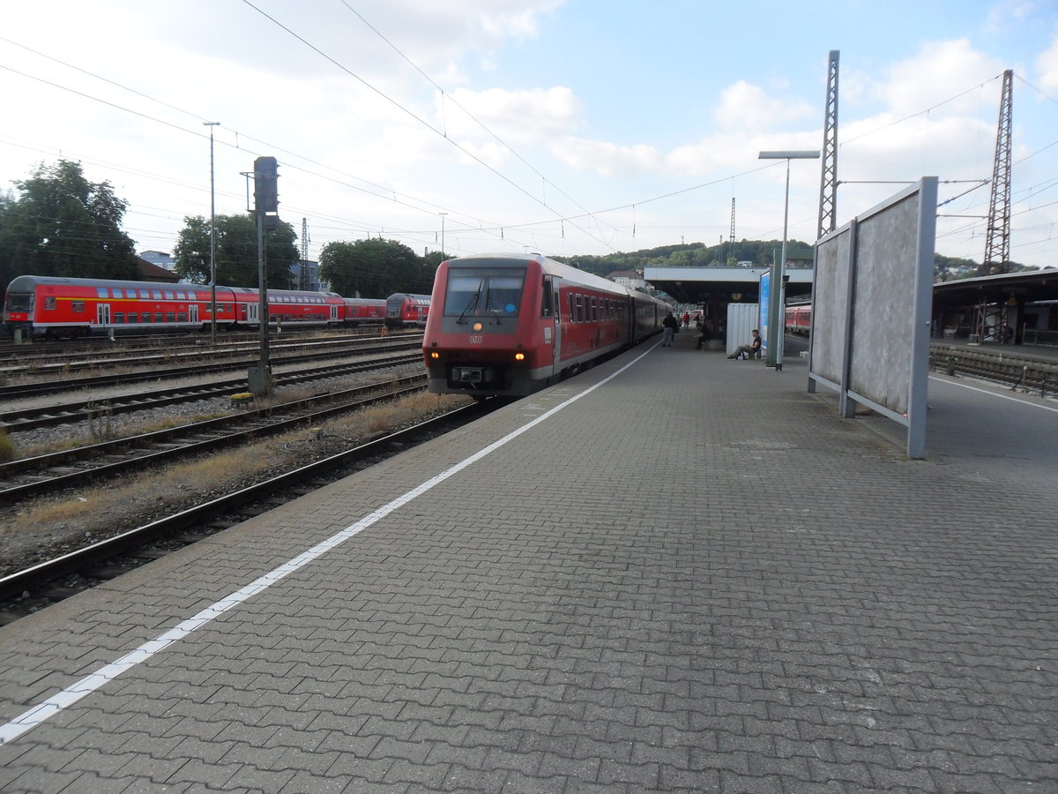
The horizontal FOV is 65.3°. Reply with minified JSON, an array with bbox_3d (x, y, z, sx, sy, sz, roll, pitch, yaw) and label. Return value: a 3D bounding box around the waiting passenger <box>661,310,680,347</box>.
[{"bbox_3d":[6.887,-3.337,40.672,0.600,1.710,0.420,0,6,-3],"label":"waiting passenger"}]

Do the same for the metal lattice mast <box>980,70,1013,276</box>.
[{"bbox_3d":[28.530,-11.306,49.836,1.500,16.300,1.400,2,6,13],"label":"metal lattice mast"}]

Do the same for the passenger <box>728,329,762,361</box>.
[{"bbox_3d":[7.731,-1.865,29.405,1.120,1.060,0.520,2,6,13],"label":"passenger"}]

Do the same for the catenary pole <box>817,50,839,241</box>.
[{"bbox_3d":[9.884,-6.198,27.316,0.700,10.140,0.600,2,6,13],"label":"catenary pole"}]

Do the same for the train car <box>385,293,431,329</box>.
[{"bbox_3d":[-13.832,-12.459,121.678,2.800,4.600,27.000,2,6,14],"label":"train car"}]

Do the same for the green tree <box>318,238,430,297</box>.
[{"bbox_3d":[-30.828,-23.194,165.845,22.500,16.800,18.000,-1,6,-11],"label":"green tree"}]

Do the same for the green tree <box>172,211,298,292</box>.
[{"bbox_3d":[-43.178,-18.685,121.829,18.000,16.500,16.000,-2,6,-20],"label":"green tree"}]

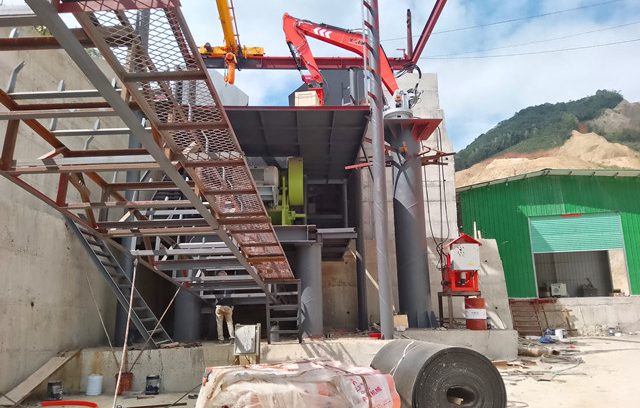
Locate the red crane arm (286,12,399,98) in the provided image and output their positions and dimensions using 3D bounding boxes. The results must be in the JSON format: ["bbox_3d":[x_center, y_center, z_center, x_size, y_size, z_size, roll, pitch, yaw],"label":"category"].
[{"bbox_3d":[0.716,-5.161,17.507,4.043,3.434,0.500,-2,-13,3],"label":"red crane arm"}]

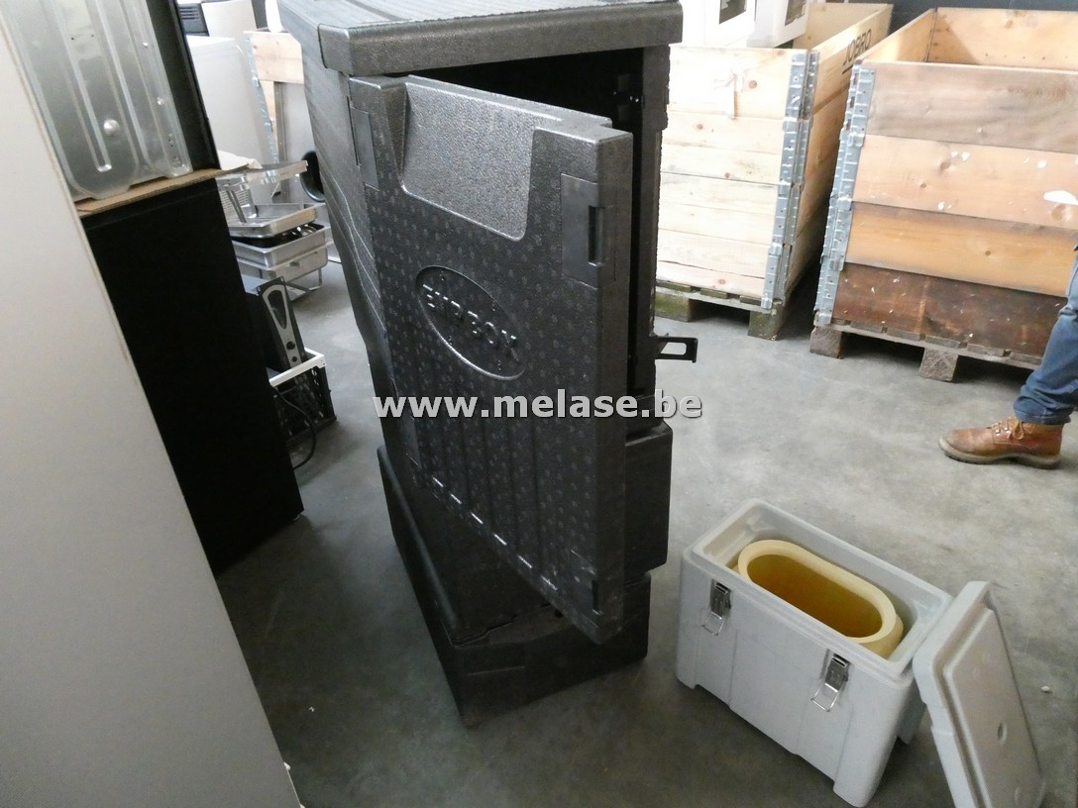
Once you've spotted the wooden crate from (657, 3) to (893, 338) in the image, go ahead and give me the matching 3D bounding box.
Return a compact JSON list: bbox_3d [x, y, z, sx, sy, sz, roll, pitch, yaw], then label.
[{"bbox_3d":[0.792,-1.013,3.045,0.800,0.934,1.200,16,37,28],"label":"wooden crate"}]

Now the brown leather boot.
[{"bbox_3d":[1.250,0.080,2.022,0.296,0.147,0.104,6,33,14],"label":"brown leather boot"}]

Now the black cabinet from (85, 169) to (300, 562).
[{"bbox_3d":[-1.005,-0.030,1.696,0.515,0.879,0.535,19,38,31],"label":"black cabinet"}]

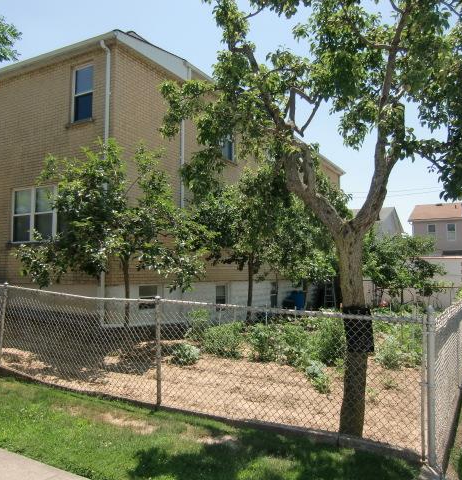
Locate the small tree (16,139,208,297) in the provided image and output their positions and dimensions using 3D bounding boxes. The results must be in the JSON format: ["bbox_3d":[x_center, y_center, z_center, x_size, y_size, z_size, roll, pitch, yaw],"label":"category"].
[{"bbox_3d":[-2.182,0.167,8.100,3.400,4.032,3.100,1,-4,0],"label":"small tree"}]

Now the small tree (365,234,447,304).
[{"bbox_3d":[8.212,1.566,21.000,3.700,3.831,3.500,1,-4,0],"label":"small tree"}]

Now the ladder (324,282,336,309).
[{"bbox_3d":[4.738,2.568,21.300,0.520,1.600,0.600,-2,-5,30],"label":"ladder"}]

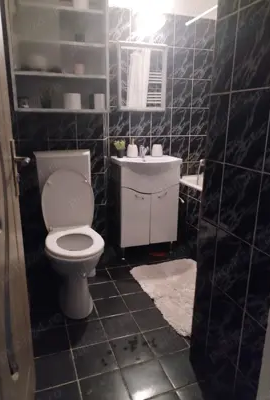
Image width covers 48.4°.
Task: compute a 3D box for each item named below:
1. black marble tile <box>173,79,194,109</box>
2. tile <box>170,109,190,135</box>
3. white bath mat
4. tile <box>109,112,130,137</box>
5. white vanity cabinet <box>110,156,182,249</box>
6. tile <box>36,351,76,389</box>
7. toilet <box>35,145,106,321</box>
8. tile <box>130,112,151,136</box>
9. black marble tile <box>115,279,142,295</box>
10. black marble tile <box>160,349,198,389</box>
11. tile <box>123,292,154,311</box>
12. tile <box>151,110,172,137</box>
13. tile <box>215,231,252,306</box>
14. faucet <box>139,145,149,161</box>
[{"bbox_3d":[0.424,-0.959,2.698,0.193,0.246,0.010,-5,16,-20],"label":"black marble tile"},{"bbox_3d":[0.430,-0.741,2.852,0.200,0.252,0.010,-5,16,-20],"label":"tile"},{"bbox_3d":[0.388,0.642,2.166,0.600,0.025,0.850,-5,16,-20],"label":"white bath mat"},{"bbox_3d":[-0.132,-0.691,2.663,0.200,0.252,0.010,-5,16,-20],"label":"tile"},{"bbox_3d":[0.078,0.003,2.692,0.560,0.745,0.400,-5,16,-20],"label":"white vanity cabinet"},{"bbox_3d":[-0.396,0.837,1.475,0.200,0.010,0.200,-5,16,-20],"label":"tile"},{"bbox_3d":[-0.406,0.204,1.946,0.390,0.977,0.665,-5,16,-20],"label":"toilet"},{"bbox_3d":[0.054,-0.688,2.633,0.193,0.246,0.010,-5,16,-20],"label":"tile"},{"bbox_3d":[-0.040,0.636,2.236,0.200,0.010,0.200,-5,16,-20],"label":"black marble tile"},{"bbox_3d":[0.234,0.841,1.496,0.185,0.010,0.200,-5,16,-20],"label":"black marble tile"},{"bbox_3d":[0.032,0.691,2.059,0.202,0.010,0.199,-5,16,-20],"label":"tile"},{"bbox_3d":[0.247,-0.722,2.799,0.200,0.252,0.010,-5,16,-20],"label":"tile"},{"bbox_3d":[0.375,0.257,1.162,0.010,0.252,0.200,-5,16,-20],"label":"tile"},{"bbox_3d":[0.083,-0.417,2.638,0.050,0.130,0.110,-5,16,-20],"label":"faucet"}]

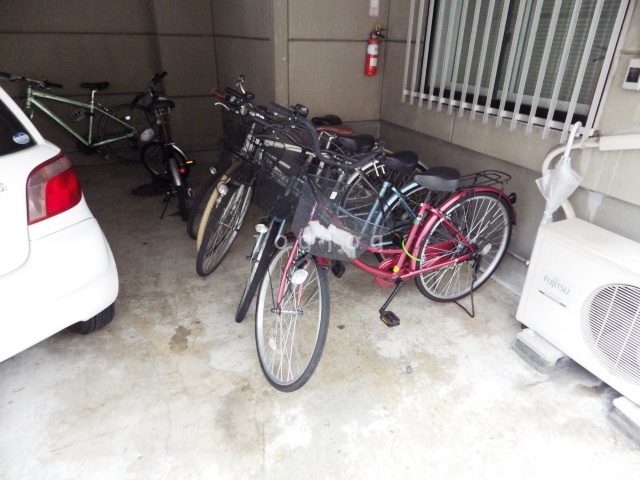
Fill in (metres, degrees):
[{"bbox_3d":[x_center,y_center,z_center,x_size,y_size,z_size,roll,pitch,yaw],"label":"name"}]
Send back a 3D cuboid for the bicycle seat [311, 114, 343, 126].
[{"bbox_3d":[0.057,-0.909,3.092,0.265,0.085,0.170,-11,29,-21],"label":"bicycle seat"}]

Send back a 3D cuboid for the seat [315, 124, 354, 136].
[{"bbox_3d":[0.086,-0.755,2.803,0.275,0.075,0.160,-11,29,-21],"label":"seat"}]

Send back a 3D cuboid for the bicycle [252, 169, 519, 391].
[{"bbox_3d":[0.481,-0.011,1.970,1.480,1.030,0.610,-11,29,-21],"label":"bicycle"}]

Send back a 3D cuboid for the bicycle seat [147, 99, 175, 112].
[{"bbox_3d":[-1.351,-1.143,3.457,0.205,0.100,0.260,-11,29,-20],"label":"bicycle seat"}]

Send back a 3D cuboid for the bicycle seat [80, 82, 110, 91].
[{"bbox_3d":[-2.447,-1.673,4.432,0.275,0.080,0.155,-11,29,-21],"label":"bicycle seat"}]

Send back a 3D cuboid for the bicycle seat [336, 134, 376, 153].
[{"bbox_3d":[0.229,-0.606,2.552,0.265,0.100,0.200,-11,29,-21],"label":"bicycle seat"}]

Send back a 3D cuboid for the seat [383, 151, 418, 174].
[{"bbox_3d":[0.428,-0.428,2.219,0.265,0.100,0.200,-11,29,-21],"label":"seat"}]

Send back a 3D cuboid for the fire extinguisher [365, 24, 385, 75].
[{"bbox_3d":[0.431,-1.527,3.276,0.150,0.385,0.125,-12,29,-22],"label":"fire extinguisher"}]

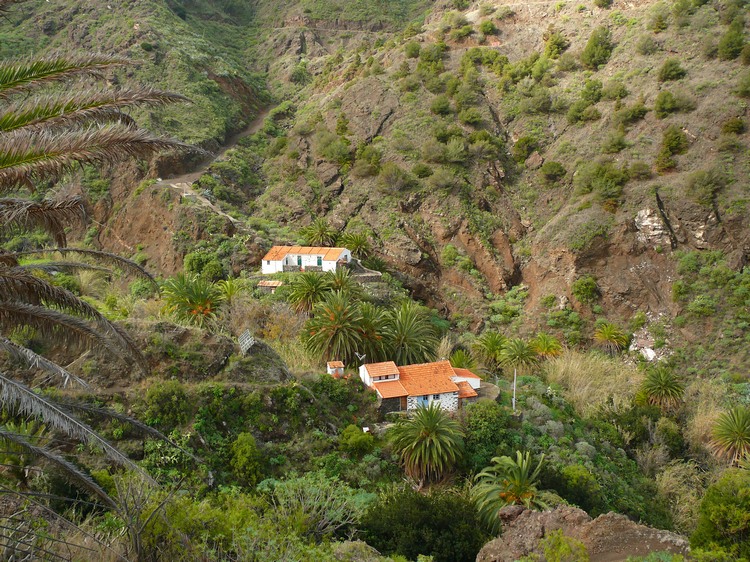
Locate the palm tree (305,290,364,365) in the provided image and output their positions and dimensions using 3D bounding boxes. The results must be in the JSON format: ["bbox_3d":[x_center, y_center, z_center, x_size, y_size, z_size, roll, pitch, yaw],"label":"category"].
[{"bbox_3d":[-5.663,6.642,106.000,8.400,9.800,8.300,0,13,0],"label":"palm tree"}]

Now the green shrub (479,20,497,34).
[{"bbox_3d":[30.421,-68.550,205.000,4.900,3.800,4.600,2,12,8],"label":"green shrub"}]

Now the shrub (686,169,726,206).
[{"bbox_3d":[67.573,-19.117,155.000,8.200,7.200,7.800,0,13,0],"label":"shrub"}]

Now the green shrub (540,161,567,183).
[{"bbox_3d":[40.730,-24.990,173.000,5.760,4.870,5.470,0,12,0],"label":"green shrub"}]

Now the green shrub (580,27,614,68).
[{"bbox_3d":[51.310,-53.850,174.830,7.840,9.260,7.450,4,14,15],"label":"green shrub"}]

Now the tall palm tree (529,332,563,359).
[{"bbox_3d":[28.957,10.975,128.000,5.900,4.800,5.900,3,12,12],"label":"tall palm tree"}]

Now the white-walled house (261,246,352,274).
[{"bbox_3d":[-13.130,-4.030,145.350,15.200,4.200,7.300,4,14,15],"label":"white-walled house"}]

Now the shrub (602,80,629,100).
[{"bbox_3d":[61.860,-49.000,195.000,6.490,4.990,5.840,0,12,0],"label":"shrub"}]

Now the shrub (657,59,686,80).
[{"bbox_3d":[73.776,-52.450,188.000,6.600,5.300,6.400,0,13,0],"label":"shrub"}]

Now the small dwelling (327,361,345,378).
[{"bbox_3d":[-5.196,11.924,101.000,1.900,2.200,2.000,-4,14,-15],"label":"small dwelling"}]

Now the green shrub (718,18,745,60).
[{"bbox_3d":[81.824,-55.429,174.000,6.100,9.200,6.000,5,13,25],"label":"green shrub"}]

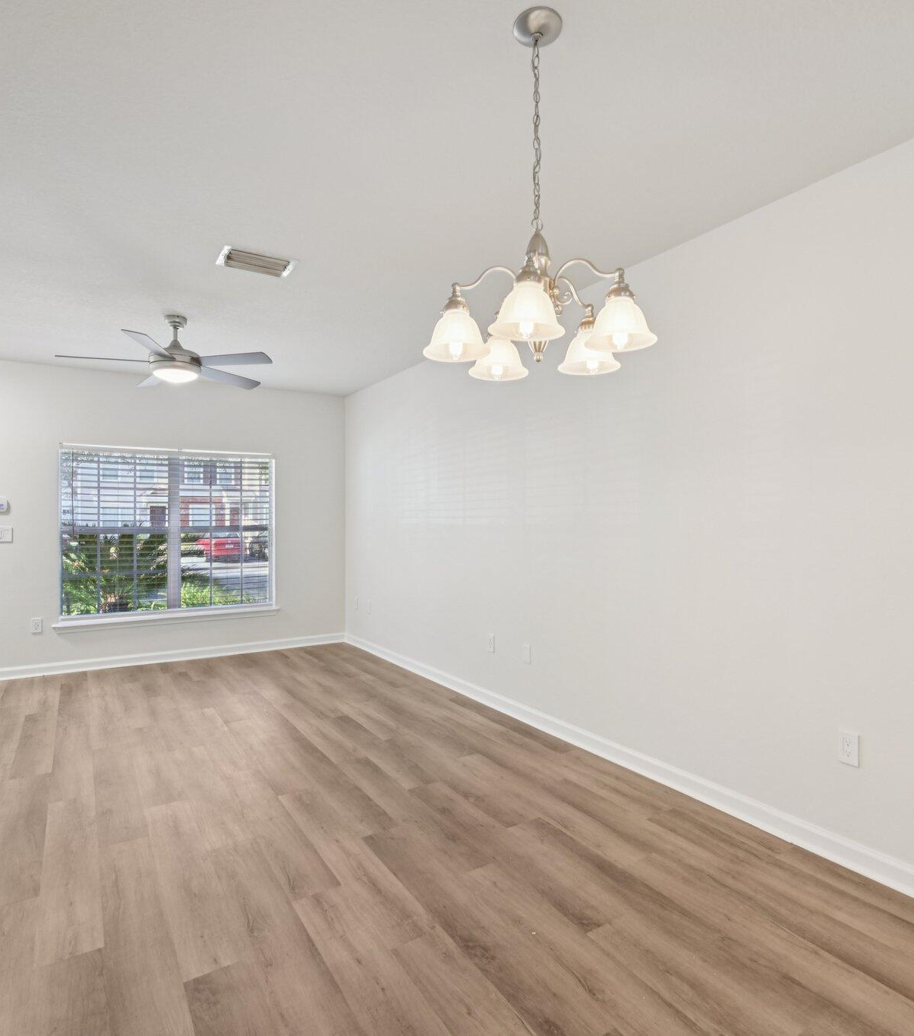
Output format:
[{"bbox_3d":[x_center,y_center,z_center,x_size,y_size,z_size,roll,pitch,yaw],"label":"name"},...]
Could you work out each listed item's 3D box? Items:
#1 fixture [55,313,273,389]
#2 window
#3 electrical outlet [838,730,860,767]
[{"bbox_3d":[-1.858,-1.110,3.999,1.300,0.437,1.300,0,0,-32],"label":"fixture"},{"bbox_3d":[-2.686,0.127,5.761,1.856,1.531,0.110,0,0,-32],"label":"window"},{"bbox_3d":[1.493,0.879,2.302,0.008,0.115,0.071,0,0,-32],"label":"electrical outlet"}]

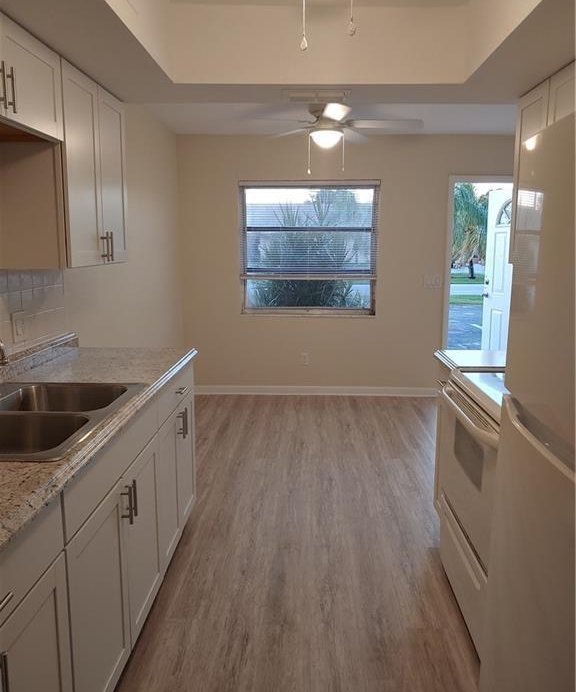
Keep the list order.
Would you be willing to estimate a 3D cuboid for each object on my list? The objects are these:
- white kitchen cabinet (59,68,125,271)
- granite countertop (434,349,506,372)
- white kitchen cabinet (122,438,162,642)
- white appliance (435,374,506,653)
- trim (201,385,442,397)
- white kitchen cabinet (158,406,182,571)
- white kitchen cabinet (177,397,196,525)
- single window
[{"bbox_3d":[-0.951,-0.724,2.355,0.315,0.748,0.675,1,10,2],"label":"white kitchen cabinet"},{"bbox_3d":[1.047,0.084,2.608,0.610,0.040,0.430,1,10,2],"label":"granite countertop"},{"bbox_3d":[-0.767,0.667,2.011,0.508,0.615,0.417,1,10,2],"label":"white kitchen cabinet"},{"bbox_3d":[0.982,0.620,2.043,0.660,0.950,0.760,1,10,2],"label":"white appliance"},{"bbox_3d":[0.237,0.433,5.377,2.445,0.100,0.020,1,10,2],"label":"trim"},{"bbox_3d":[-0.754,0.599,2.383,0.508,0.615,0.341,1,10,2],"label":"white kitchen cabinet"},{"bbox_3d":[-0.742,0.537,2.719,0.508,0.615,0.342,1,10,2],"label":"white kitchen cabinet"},{"bbox_3d":[0.197,-0.895,5.170,1.285,1.230,0.100,1,10,2],"label":"single window"}]

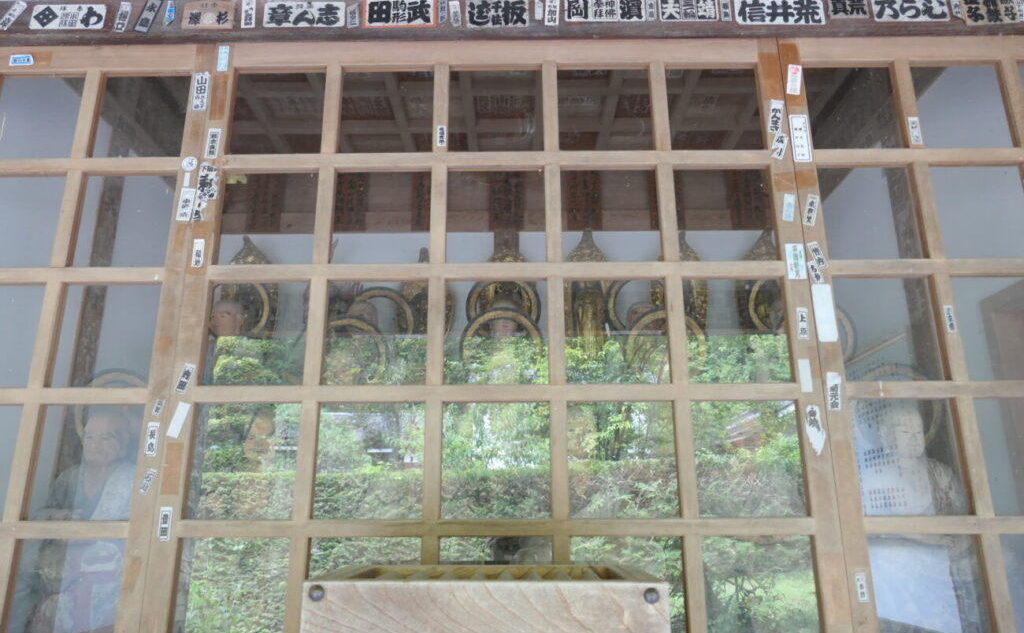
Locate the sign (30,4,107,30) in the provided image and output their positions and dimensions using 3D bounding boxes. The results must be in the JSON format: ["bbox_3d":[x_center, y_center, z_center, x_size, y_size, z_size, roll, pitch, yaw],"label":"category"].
[{"bbox_3d":[-1.070,-0.722,1.716,0.179,0.069,0.008,0,-16,0],"label":"sign"}]

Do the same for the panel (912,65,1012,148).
[{"bbox_3d":[1.059,-0.494,1.688,0.215,0.230,0.006,0,-16,0],"label":"panel"}]

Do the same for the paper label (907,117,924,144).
[{"bbox_3d":[0.954,-0.439,1.682,0.025,0.071,0.003,2,-16,1],"label":"paper label"}]

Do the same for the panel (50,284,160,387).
[{"bbox_3d":[-0.876,0.043,1.547,0.220,0.233,0.006,0,-16,0],"label":"panel"}]

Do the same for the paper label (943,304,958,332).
[{"bbox_3d":[1.159,0.007,1.878,0.025,0.072,0.004,0,-16,0],"label":"paper label"}]

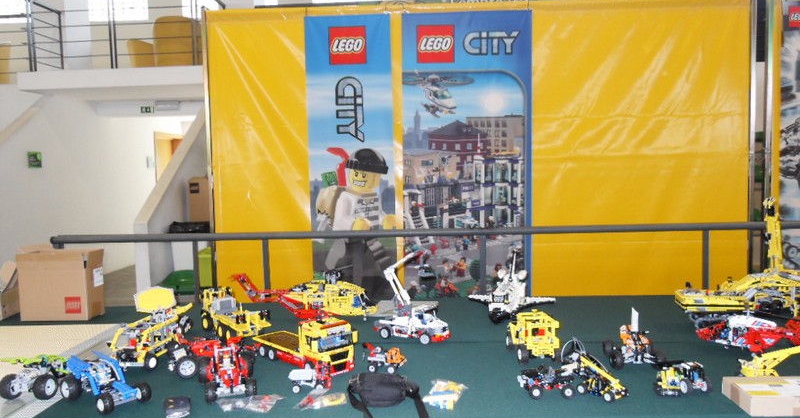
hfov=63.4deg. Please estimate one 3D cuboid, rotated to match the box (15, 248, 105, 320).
[{"bbox_3d":[-1.501,0.333,2.885,0.303,0.300,0.155,-1,3,4],"label":"box"}]

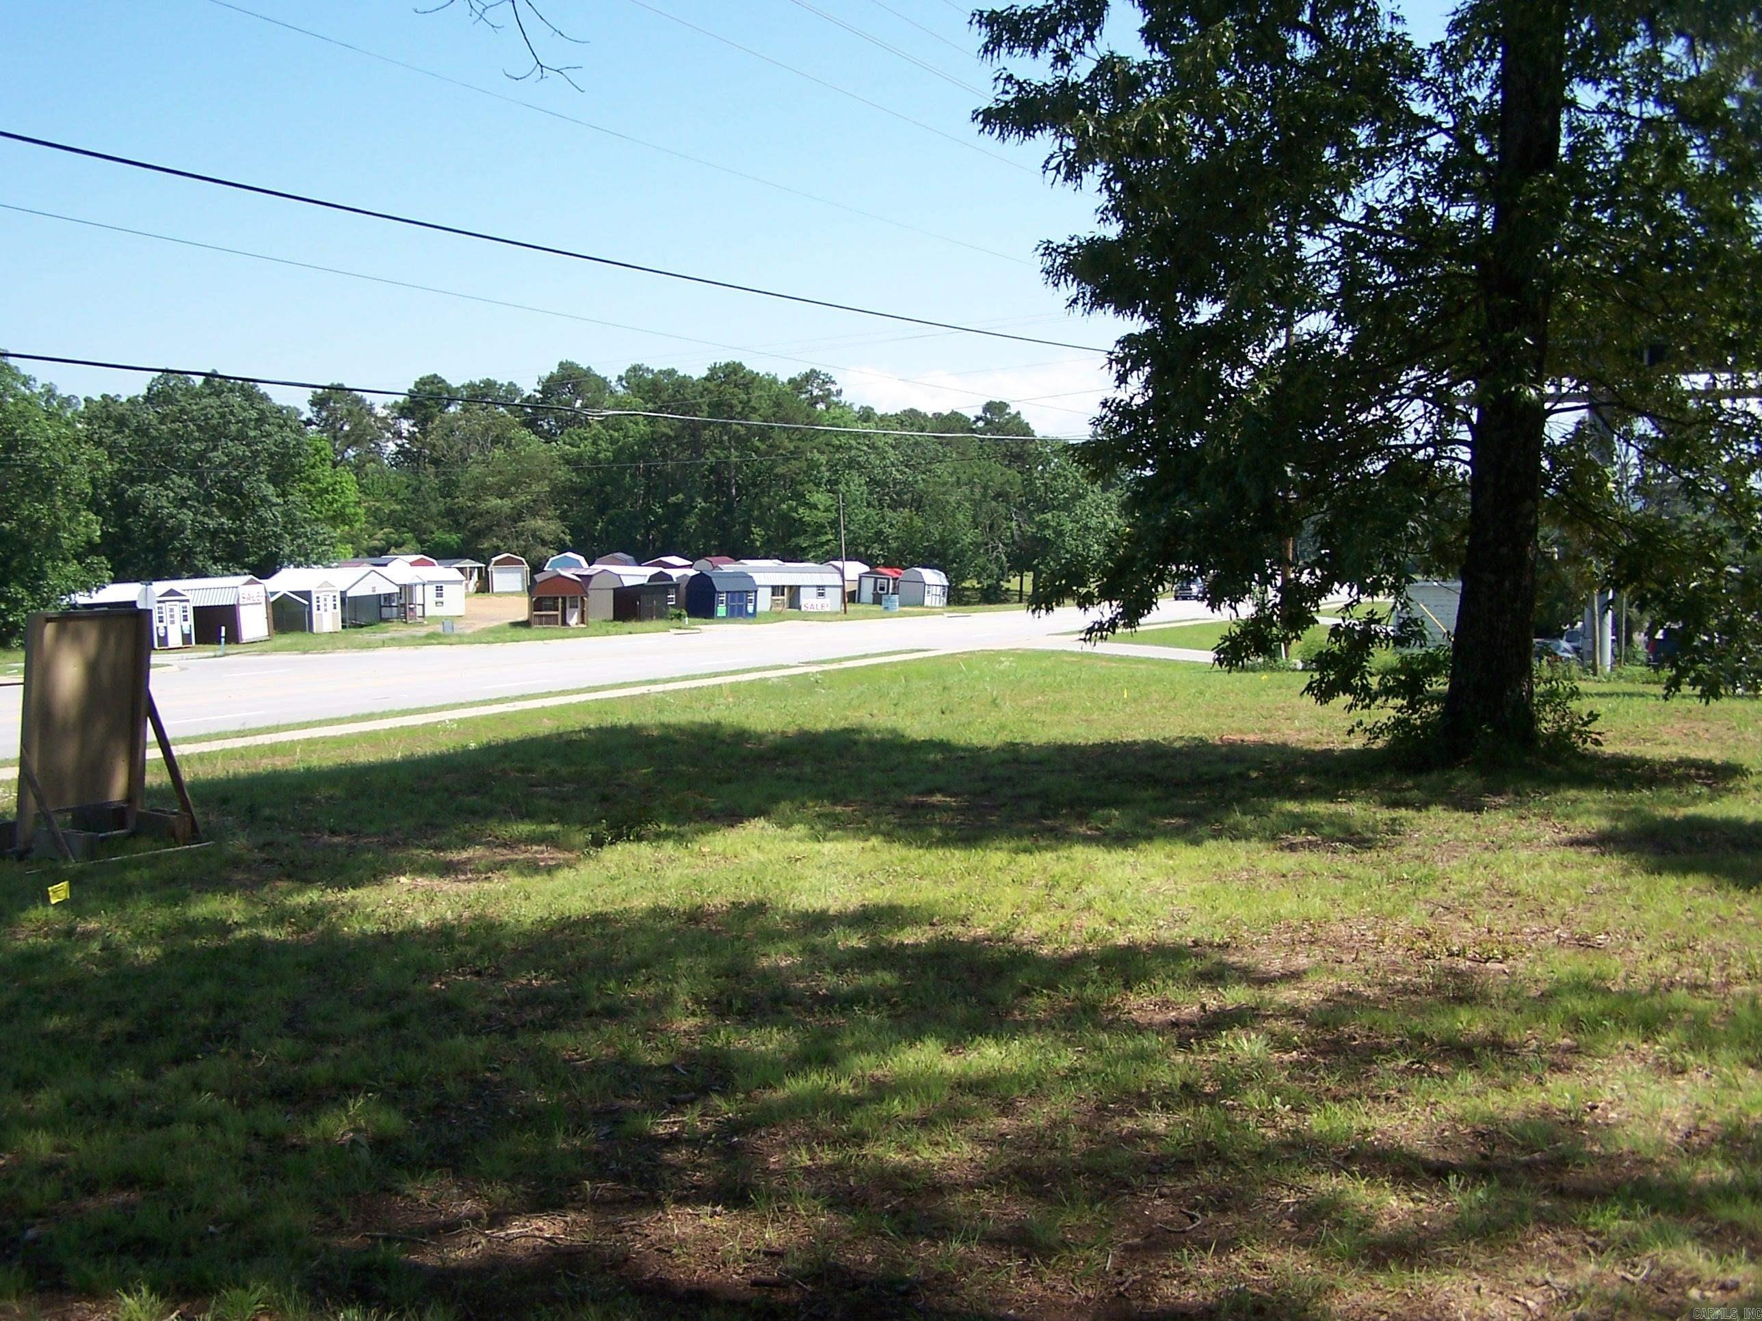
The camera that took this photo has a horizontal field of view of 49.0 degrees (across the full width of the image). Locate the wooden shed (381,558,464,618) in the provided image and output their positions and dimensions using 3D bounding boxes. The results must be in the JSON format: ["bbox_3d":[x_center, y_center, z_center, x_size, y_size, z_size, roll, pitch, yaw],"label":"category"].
[{"bbox_3d":[-30.300,-4.400,127.500,4.900,3.300,3.400,-2,3,-30],"label":"wooden shed"}]

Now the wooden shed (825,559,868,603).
[{"bbox_3d":[-2.971,-6.626,164.000,3.300,3.350,3.600,1,4,41],"label":"wooden shed"}]

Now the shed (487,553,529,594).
[{"bbox_3d":[-34.017,-7.907,177.000,3.650,3.550,6.000,-2,3,-11],"label":"shed"}]

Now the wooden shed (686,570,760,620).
[{"bbox_3d":[-10.428,-4.304,127.000,2.550,3.000,3.700,1,4,41],"label":"wooden shed"}]

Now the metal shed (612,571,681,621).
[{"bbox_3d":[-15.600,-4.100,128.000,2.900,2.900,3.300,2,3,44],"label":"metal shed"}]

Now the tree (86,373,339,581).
[{"bbox_3d":[-44.200,-10.700,128.000,16.200,15.500,15.200,-1,3,-18],"label":"tree"}]

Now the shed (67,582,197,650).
[{"bbox_3d":[-34.700,-2.050,89.000,5.000,2.950,3.050,0,3,16],"label":"shed"}]

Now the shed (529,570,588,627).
[{"bbox_3d":[-20.100,-3.750,120.000,3.600,3.500,5.200,-1,3,-13],"label":"shed"}]

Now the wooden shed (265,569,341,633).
[{"bbox_3d":[-31.788,-3.229,106.000,3.900,3.250,2.440,0,3,23],"label":"wooden shed"}]

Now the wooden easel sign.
[{"bbox_3d":[-5.520,0.490,13.750,0.750,1.650,1.150,1,3,26],"label":"wooden easel sign"}]

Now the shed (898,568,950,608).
[{"bbox_3d":[3.457,-5.784,154.000,2.500,3.030,2.950,1,4,41],"label":"shed"}]

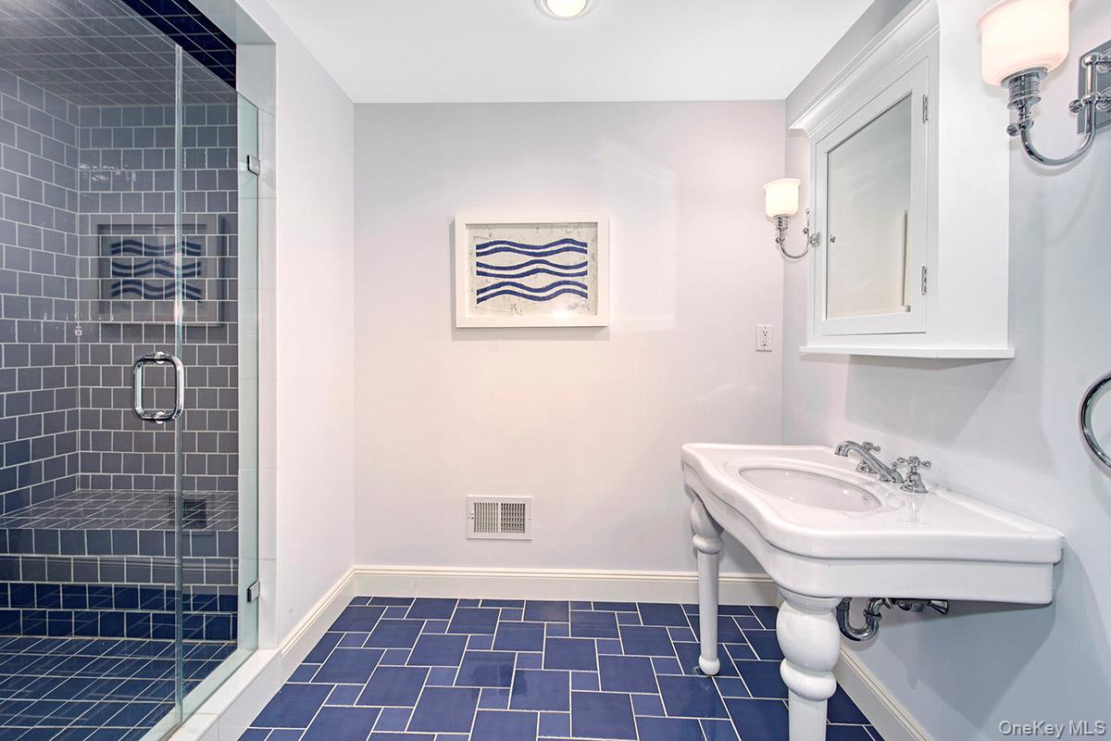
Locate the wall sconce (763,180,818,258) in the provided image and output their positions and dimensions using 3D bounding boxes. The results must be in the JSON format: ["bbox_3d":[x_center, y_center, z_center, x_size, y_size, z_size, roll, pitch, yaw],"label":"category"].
[{"bbox_3d":[0.896,-0.554,1.705,0.220,0.285,0.125,1,1,2],"label":"wall sconce"}]

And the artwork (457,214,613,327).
[{"bbox_3d":[-0.103,-0.437,2.062,0.679,0.497,0.038,1,1,2],"label":"artwork"}]

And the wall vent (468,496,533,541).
[{"bbox_3d":[-0.253,0.668,2.106,0.295,0.200,0.016,1,1,2],"label":"wall vent"}]

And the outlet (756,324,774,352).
[{"bbox_3d":[0.928,-0.142,2.054,0.074,0.116,0.009,1,1,2],"label":"outlet"}]

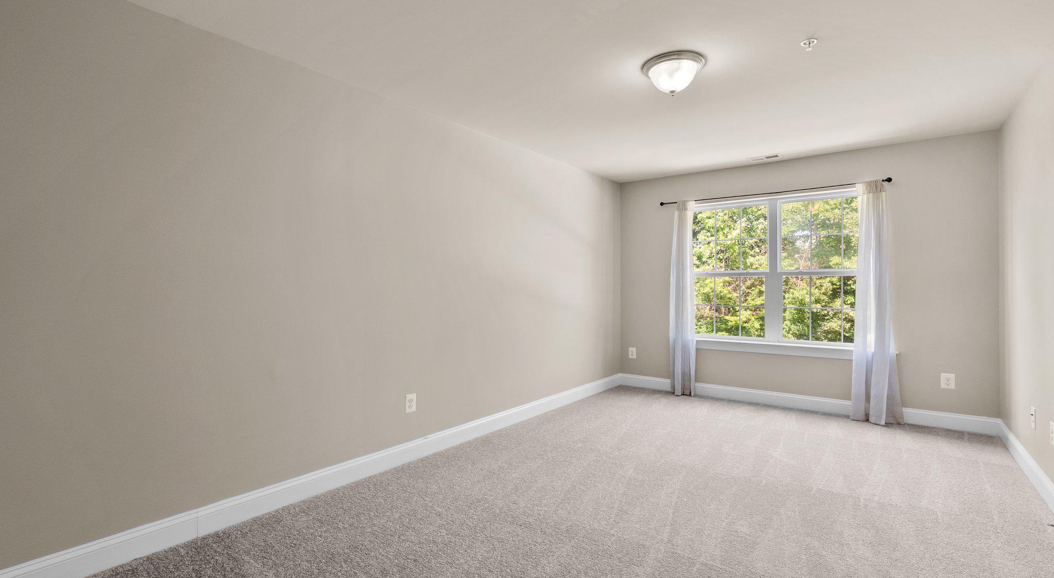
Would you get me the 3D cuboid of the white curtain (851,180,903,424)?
[{"bbox_3d":[3.082,0.107,4.130,0.375,2.130,0.140,0,0,38],"label":"white curtain"}]

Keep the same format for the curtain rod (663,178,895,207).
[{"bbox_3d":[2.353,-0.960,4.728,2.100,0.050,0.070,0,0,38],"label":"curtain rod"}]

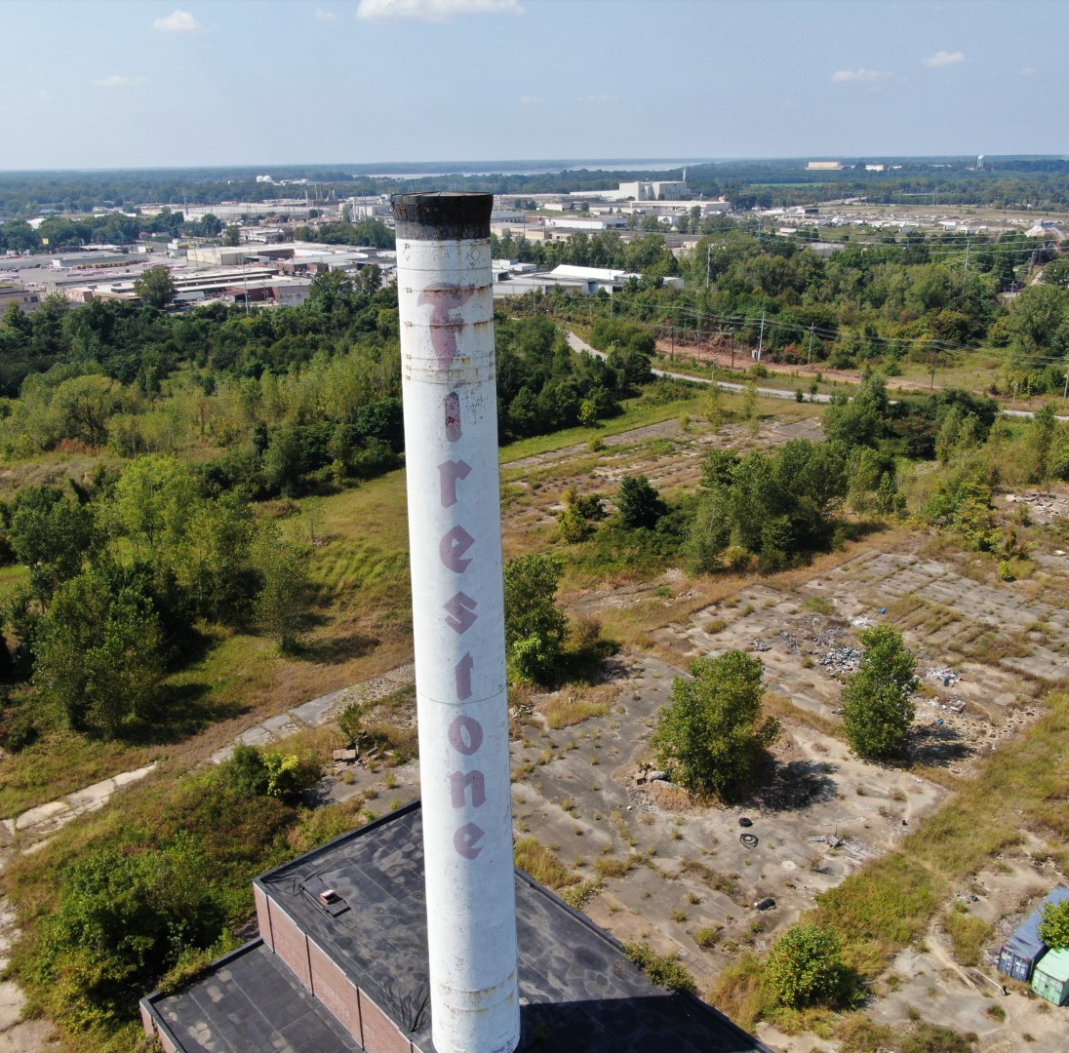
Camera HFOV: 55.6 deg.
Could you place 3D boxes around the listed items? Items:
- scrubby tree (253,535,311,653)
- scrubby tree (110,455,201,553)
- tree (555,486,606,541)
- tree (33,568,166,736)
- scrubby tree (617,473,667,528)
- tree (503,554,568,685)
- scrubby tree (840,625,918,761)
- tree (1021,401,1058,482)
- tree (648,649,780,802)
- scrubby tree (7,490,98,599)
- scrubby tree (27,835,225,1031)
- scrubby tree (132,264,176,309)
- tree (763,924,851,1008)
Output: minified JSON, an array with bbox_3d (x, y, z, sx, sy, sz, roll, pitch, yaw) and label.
[{"bbox_3d":[-37.466,10.279,150.909,8.200,18.000,8.200,-6,21,-14],"label":"scrubby tree"},{"bbox_3d":[-71.010,-3.910,190.620,15.820,18.540,15.030,-9,21,-20],"label":"scrubby tree"},{"bbox_3d":[8.720,-2.210,194.440,9.250,10.340,8.780,0,20,3],"label":"tree"},{"bbox_3d":[-55.729,16.389,130.091,16.000,21.300,15.000,-10,22,-24],"label":"tree"},{"bbox_3d":[21.250,-4.640,199.570,9.880,11.040,9.380,1,20,6],"label":"scrubby tree"},{"bbox_3d":[-0.076,12.766,141.424,9.700,18.600,9.700,-1,20,0],"label":"tree"},{"bbox_3d":[41.110,20.030,121.260,8.560,17.440,8.130,6,21,20],"label":"scrubby tree"},{"bbox_3d":[111.139,-18.082,223.099,6.900,17.400,6.900,9,22,26],"label":"tree"},{"bbox_3d":[20.460,22.610,116.540,14.230,16.430,13.520,3,20,10],"label":"tree"},{"bbox_3d":[-79.640,3.520,167.650,13.080,20.490,12.430,-11,22,-25],"label":"scrubby tree"},{"bbox_3d":[-35.780,35.490,89.710,15.880,12.200,15.090,-11,22,-25],"label":"scrubby tree"},{"bbox_3d":[-194.270,-122.285,518.277,21.300,21.700,20.500,-8,21,-19],"label":"scrubby tree"},{"bbox_3d":[23.810,38.400,88.710,7.420,5.620,7.050,6,21,17],"label":"tree"}]

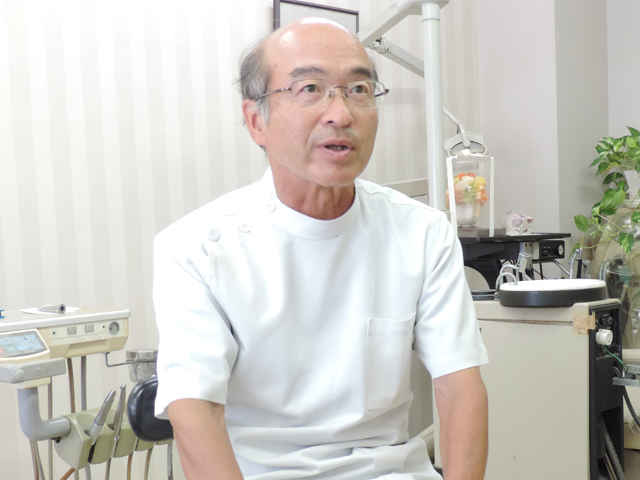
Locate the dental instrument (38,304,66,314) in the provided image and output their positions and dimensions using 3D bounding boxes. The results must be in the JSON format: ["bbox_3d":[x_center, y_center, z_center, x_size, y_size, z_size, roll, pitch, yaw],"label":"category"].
[{"bbox_3d":[-0.612,0.160,1.700,0.080,0.020,0.020,0,4,29],"label":"dental instrument"}]

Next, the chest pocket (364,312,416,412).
[{"bbox_3d":[0.095,0.168,1.020,0.095,0.122,0.020,-6,12,-43],"label":"chest pocket"}]

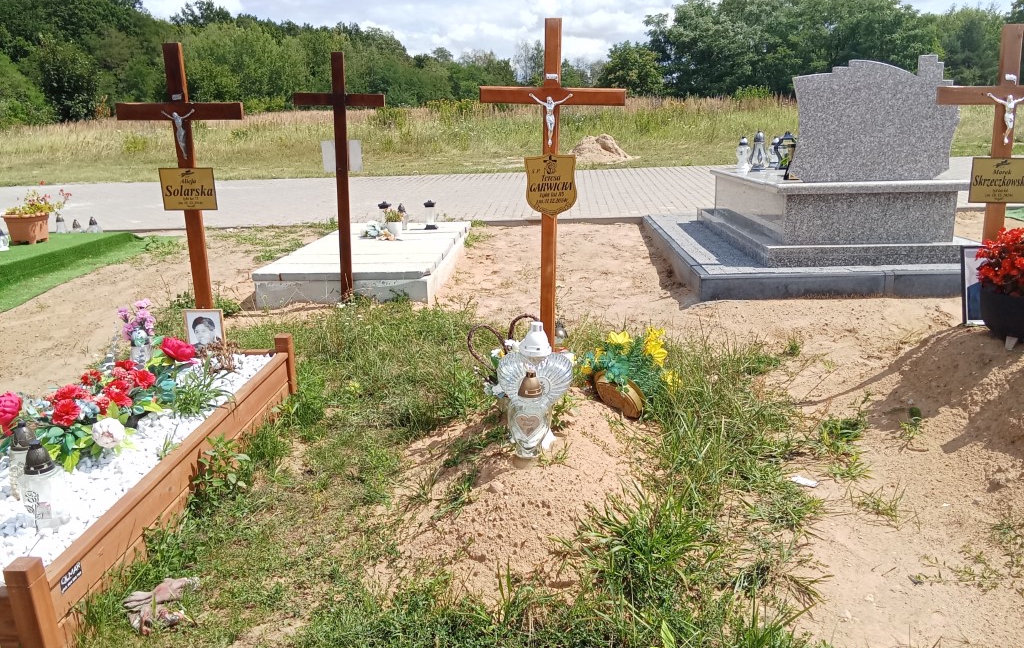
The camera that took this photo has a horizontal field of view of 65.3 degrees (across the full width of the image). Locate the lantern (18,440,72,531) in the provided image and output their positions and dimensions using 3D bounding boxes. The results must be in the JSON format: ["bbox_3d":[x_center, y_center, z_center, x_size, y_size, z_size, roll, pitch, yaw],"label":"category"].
[{"bbox_3d":[-1.228,0.417,2.078,0.120,0.239,0.120,-6,16,-16],"label":"lantern"}]

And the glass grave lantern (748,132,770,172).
[{"bbox_3d":[2.069,-1.437,6.650,0.160,0.330,0.160,-1,14,4],"label":"glass grave lantern"}]

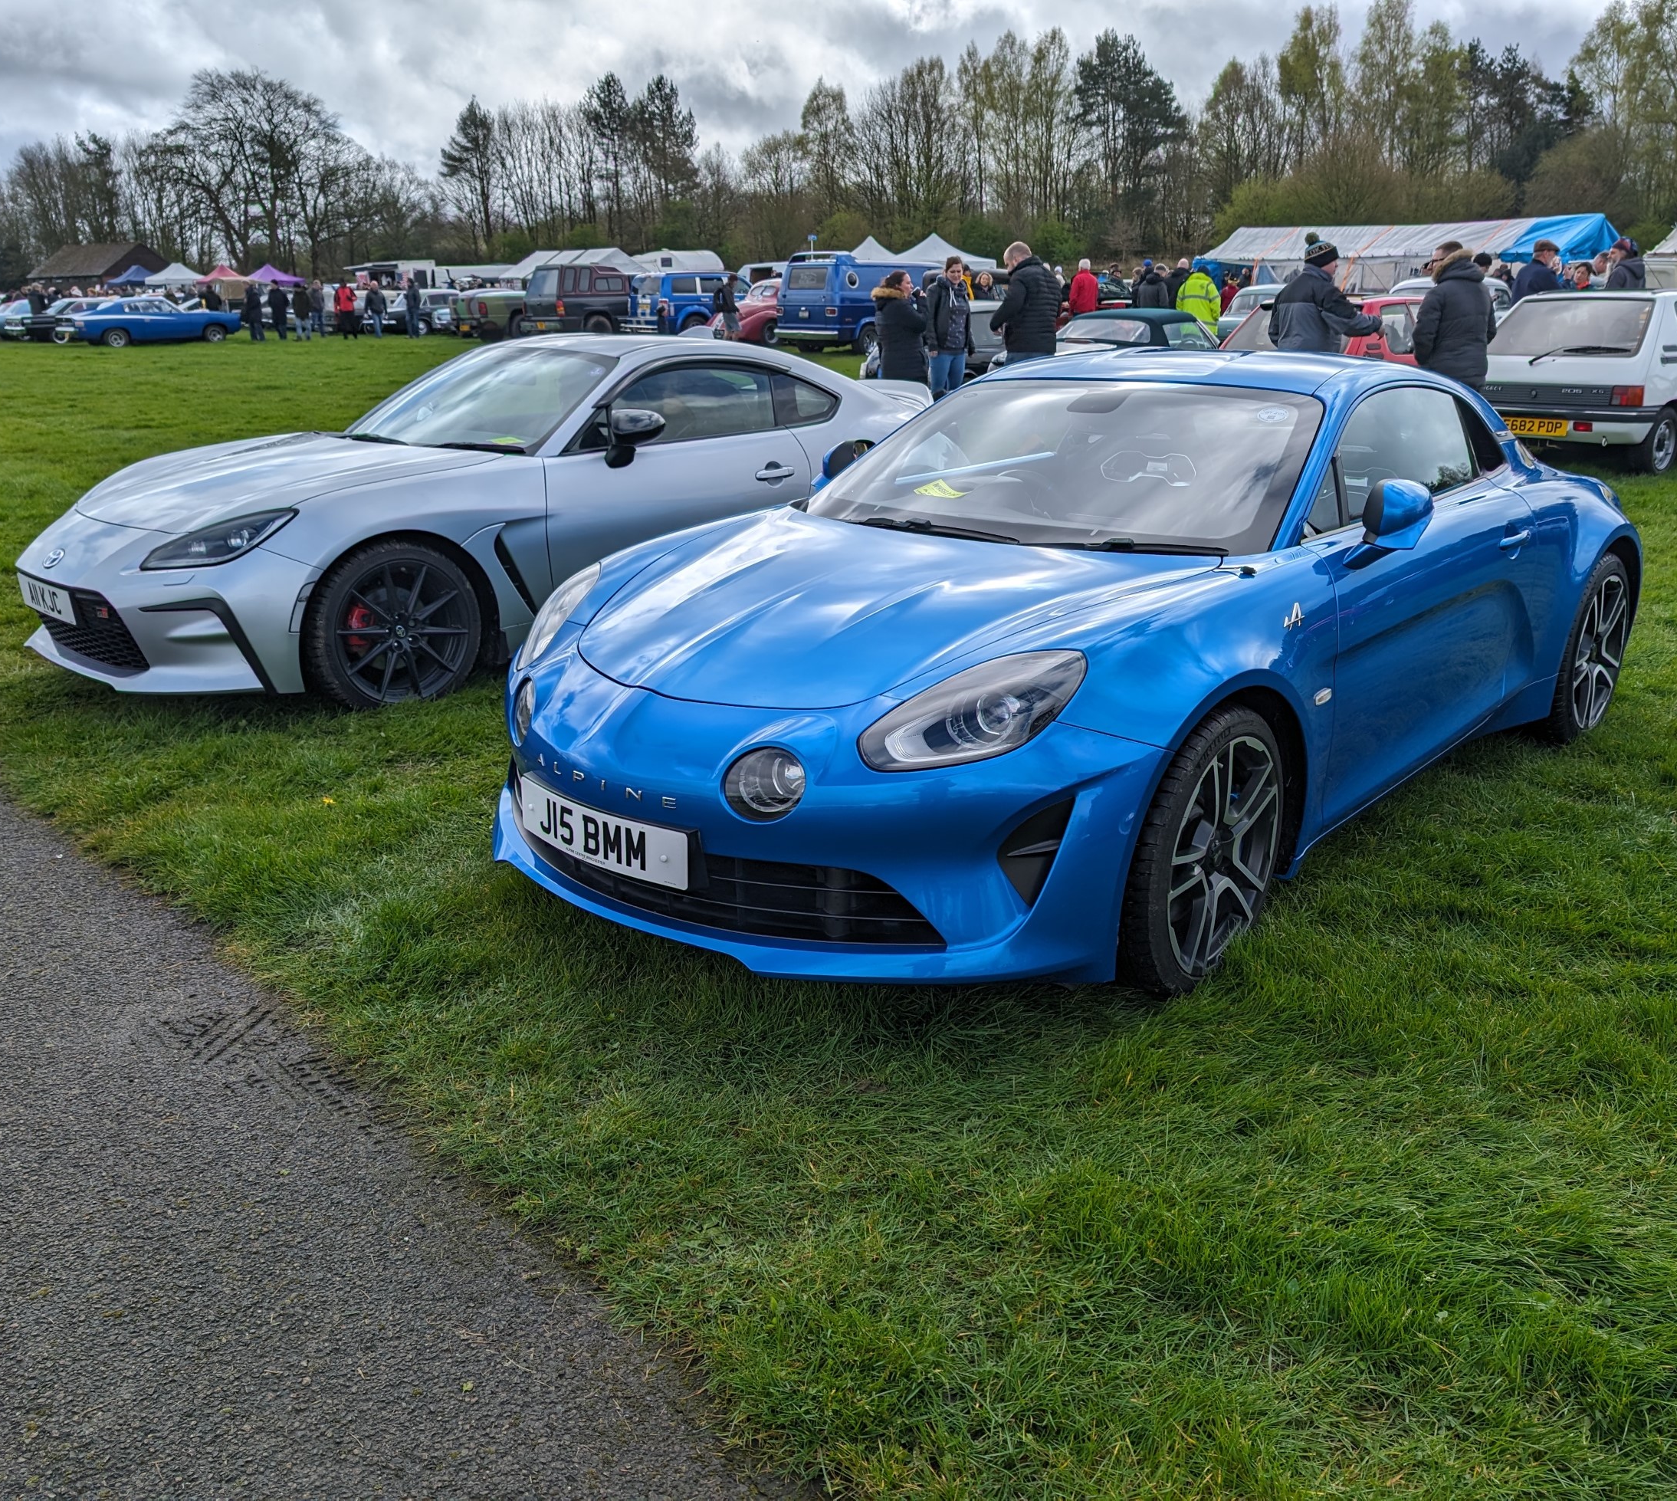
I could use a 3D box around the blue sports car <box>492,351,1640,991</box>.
[{"bbox_3d":[0.966,-0.522,3.999,1.840,1.250,4.180,15,22,42],"label":"blue sports car"}]

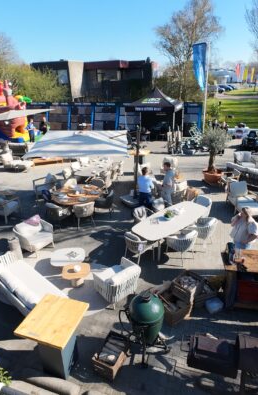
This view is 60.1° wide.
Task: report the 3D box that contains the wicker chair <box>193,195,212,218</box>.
[{"bbox_3d":[2.291,0.466,7.057,0.600,0.780,0.580,-18,28,-31],"label":"wicker chair"}]

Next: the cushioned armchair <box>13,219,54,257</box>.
[{"bbox_3d":[-2.558,1.107,6.106,0.740,0.740,0.760,20,32,41],"label":"cushioned armchair"}]

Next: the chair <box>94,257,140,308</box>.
[{"bbox_3d":[-0.241,1.841,4.923,0.732,0.738,0.684,-20,30,-37],"label":"chair"}]

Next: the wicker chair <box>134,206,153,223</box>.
[{"bbox_3d":[0.516,0.785,7.289,0.581,0.790,0.552,-21,30,-38],"label":"wicker chair"}]

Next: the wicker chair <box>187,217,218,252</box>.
[{"bbox_3d":[1.989,0.926,6.052,0.600,0.780,0.600,-18,28,-31],"label":"wicker chair"}]

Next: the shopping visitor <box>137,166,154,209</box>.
[{"bbox_3d":[0.551,-0.222,7.628,0.500,1.700,0.420,9,27,24],"label":"shopping visitor"}]

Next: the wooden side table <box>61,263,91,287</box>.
[{"bbox_3d":[-1.236,1.902,5.280,0.620,0.360,0.500,-5,24,-9],"label":"wooden side table"}]

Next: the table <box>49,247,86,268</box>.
[{"bbox_3d":[-1.406,1.521,5.222,0.780,0.370,0.580,-5,25,-8],"label":"table"}]

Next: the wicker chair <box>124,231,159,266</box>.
[{"bbox_3d":[0.283,1.312,6.052,0.570,0.800,0.590,-20,30,-38],"label":"wicker chair"}]

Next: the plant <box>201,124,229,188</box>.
[{"bbox_3d":[3.674,-1.677,9.506,1.000,2.400,1.000,-1,25,0],"label":"plant"}]

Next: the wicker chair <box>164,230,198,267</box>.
[{"bbox_3d":[1.238,1.124,5.498,0.620,0.780,0.600,-22,33,-38],"label":"wicker chair"}]

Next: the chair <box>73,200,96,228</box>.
[{"bbox_3d":[-1.363,0.450,7.008,0.600,0.800,0.600,-15,28,-27],"label":"chair"}]

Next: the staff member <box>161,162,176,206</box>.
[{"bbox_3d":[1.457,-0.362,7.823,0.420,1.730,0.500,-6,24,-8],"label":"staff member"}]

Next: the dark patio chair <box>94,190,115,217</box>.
[{"bbox_3d":[-0.777,0.205,7.538,0.600,0.780,0.600,0,25,3],"label":"dark patio chair"}]

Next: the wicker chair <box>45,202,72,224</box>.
[{"bbox_3d":[-2.213,0.460,7.039,0.600,0.780,0.600,15,29,30],"label":"wicker chair"}]

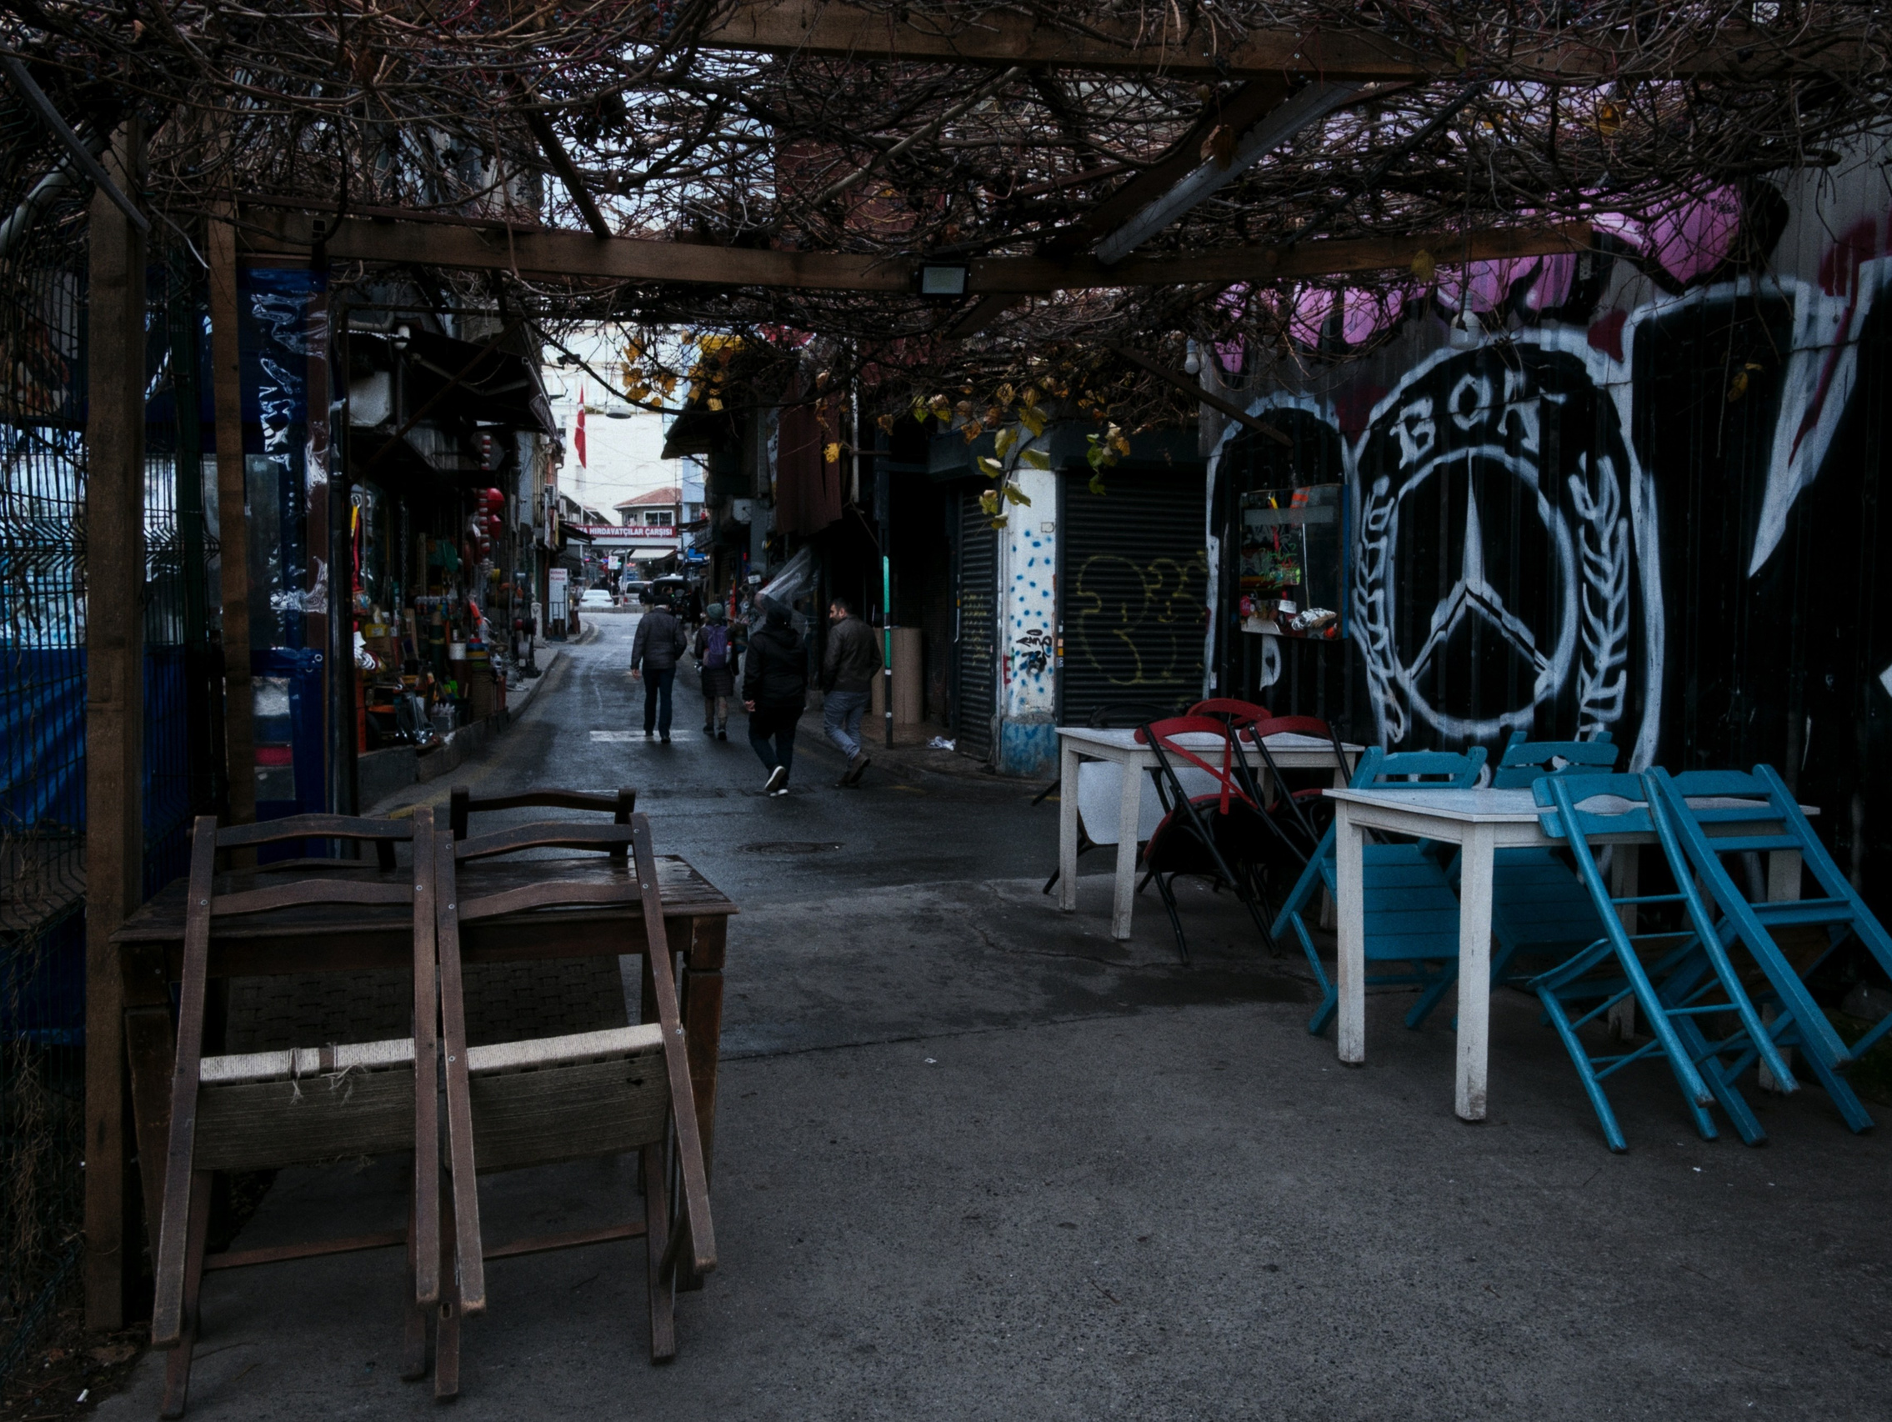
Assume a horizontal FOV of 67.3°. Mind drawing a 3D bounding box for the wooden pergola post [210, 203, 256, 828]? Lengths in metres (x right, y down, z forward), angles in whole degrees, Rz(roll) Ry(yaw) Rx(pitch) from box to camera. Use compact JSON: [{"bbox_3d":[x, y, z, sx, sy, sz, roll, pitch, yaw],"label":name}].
[{"bbox_3d":[-1.825,-0.145,3.680,0.068,2.400,0.068,-1,2,-20],"label":"wooden pergola post"}]

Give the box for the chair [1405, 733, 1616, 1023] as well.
[{"bbox_3d":[1.785,0.500,4.340,0.390,0.860,0.420,0,25,-14],"label":"chair"}]

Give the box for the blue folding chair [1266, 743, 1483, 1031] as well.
[{"bbox_3d":[1.338,0.546,4.194,0.424,0.828,0.455,0,46,-17],"label":"blue folding chair"}]

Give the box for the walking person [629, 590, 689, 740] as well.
[{"bbox_3d":[-3.386,-0.508,16.800,0.640,1.730,0.420,0,2,-10],"label":"walking person"}]

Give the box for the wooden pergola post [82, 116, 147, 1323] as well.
[{"bbox_3d":[-1.390,0.008,2.380,0.062,2.030,0.068,0,2,-5],"label":"wooden pergola post"}]

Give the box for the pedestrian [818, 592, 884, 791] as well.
[{"bbox_3d":[-0.863,-0.159,12.700,0.520,1.700,0.500,-1,3,-27],"label":"pedestrian"}]

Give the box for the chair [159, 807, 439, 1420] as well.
[{"bbox_3d":[-1.063,0.648,2.400,0.390,0.920,0.420,0,-23,-20],"label":"chair"}]

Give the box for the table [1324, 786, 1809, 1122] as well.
[{"bbox_3d":[1.683,0.620,3.908,1.075,0.758,0.665,0,3,-17],"label":"table"}]

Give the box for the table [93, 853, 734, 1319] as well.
[{"bbox_3d":[-0.986,0.726,2.804,1.030,0.745,0.645,0,3,-20],"label":"table"}]

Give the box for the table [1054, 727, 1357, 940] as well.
[{"bbox_3d":[1.073,0.497,5.958,1.075,0.758,0.665,0,3,-17],"label":"table"}]

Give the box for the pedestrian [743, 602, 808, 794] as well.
[{"bbox_3d":[-1.465,-0.104,12.200,0.540,1.690,0.500,0,2,-13],"label":"pedestrian"}]

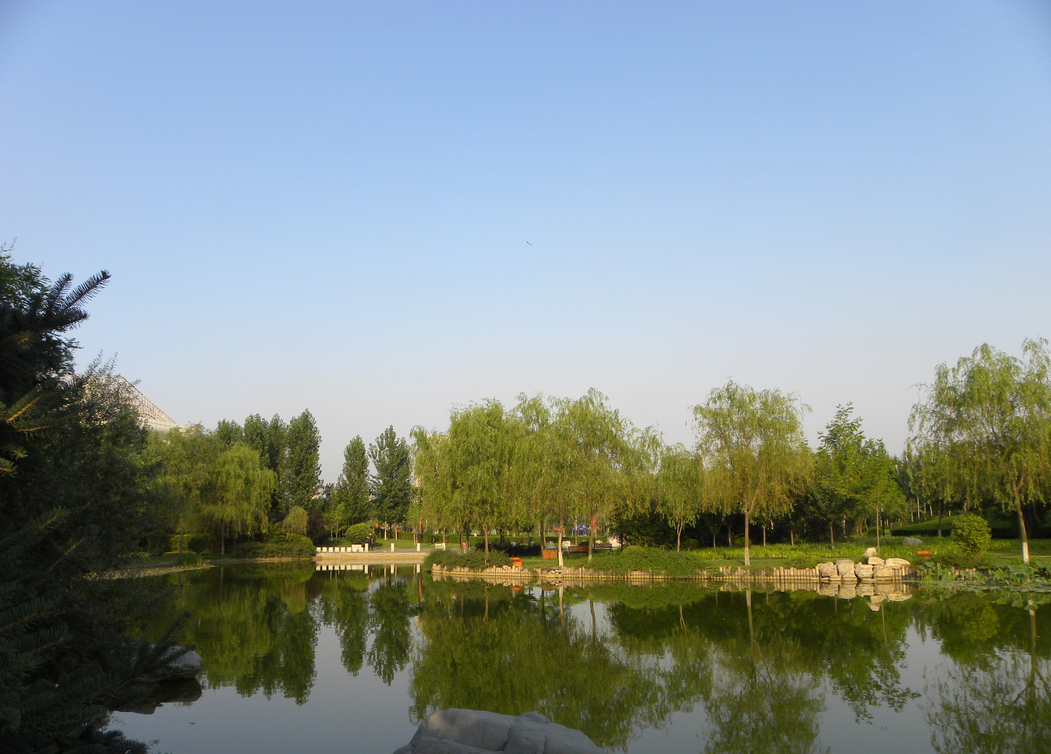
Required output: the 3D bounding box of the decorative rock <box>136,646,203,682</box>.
[{"bbox_3d":[-6.460,5.158,14.326,1.220,0.500,0.980,4,-12,-23],"label":"decorative rock"}]

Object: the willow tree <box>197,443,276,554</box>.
[{"bbox_3d":[-28.175,11.876,77.227,7.250,10.840,7.250,3,-12,-19],"label":"willow tree"}]

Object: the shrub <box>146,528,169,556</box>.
[{"bbox_3d":[-35.021,15.689,75.072,2.190,2.520,2.080,4,-12,-24],"label":"shrub"}]

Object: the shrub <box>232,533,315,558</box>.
[{"bbox_3d":[-24.980,16.745,78.547,7.950,2.480,4.000,3,-11,-17],"label":"shrub"}]

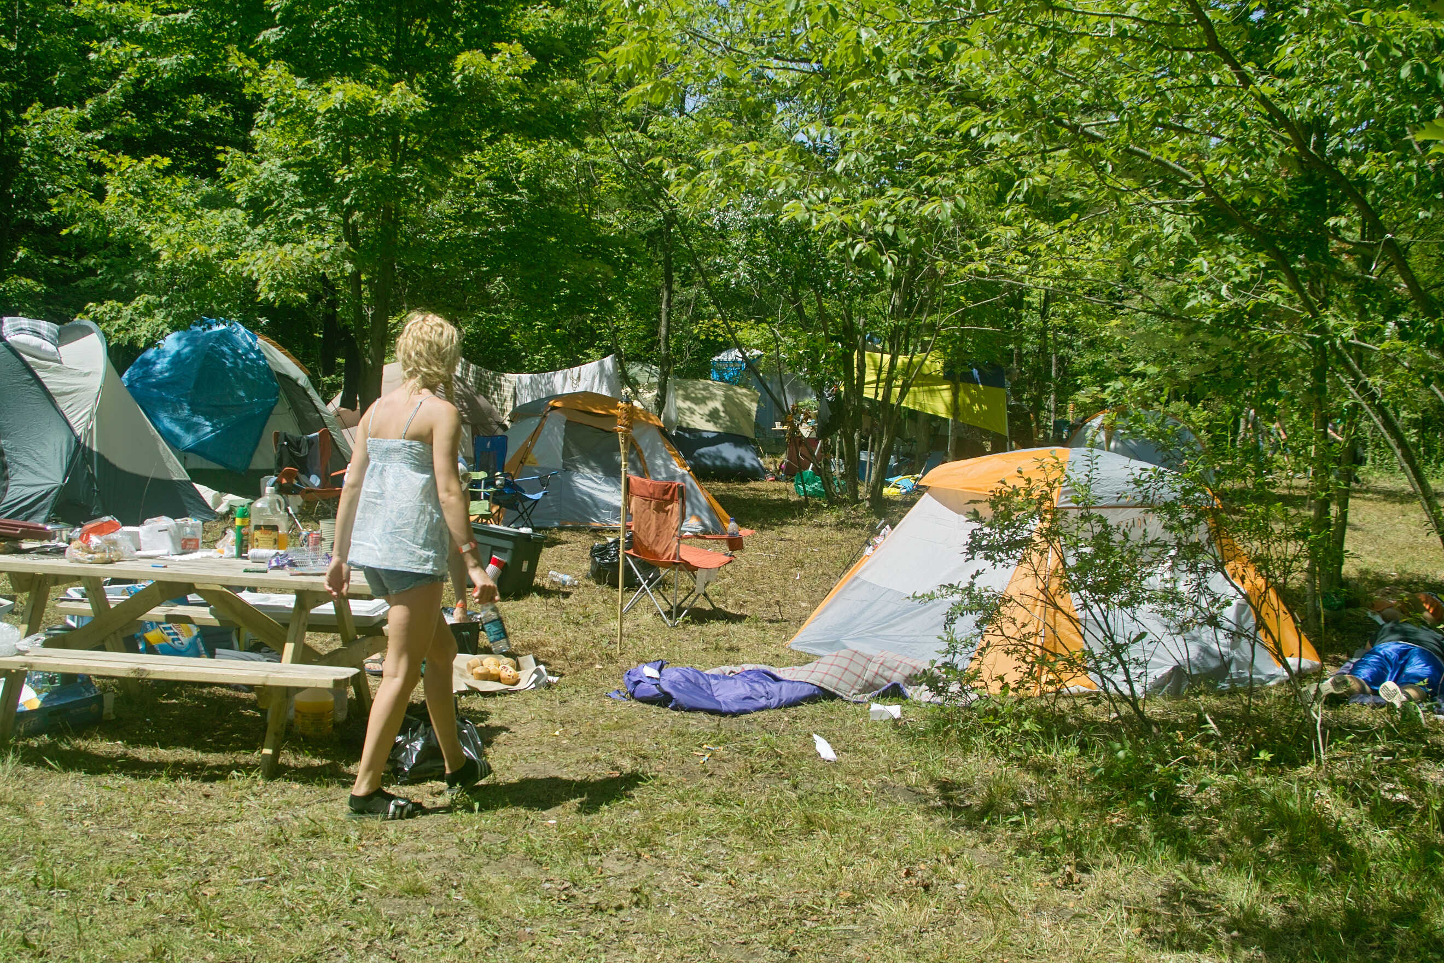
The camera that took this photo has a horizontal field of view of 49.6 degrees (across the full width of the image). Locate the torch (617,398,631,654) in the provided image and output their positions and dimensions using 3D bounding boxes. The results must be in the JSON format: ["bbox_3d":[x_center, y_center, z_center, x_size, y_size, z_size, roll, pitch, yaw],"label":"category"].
[{"bbox_3d":[-0.544,0.250,8.538,0.085,1.410,0.085,2,4,0],"label":"torch"}]

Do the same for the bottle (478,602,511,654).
[{"bbox_3d":[-0.804,0.500,5.520,0.065,0.205,0.065,-17,3,1],"label":"bottle"}]

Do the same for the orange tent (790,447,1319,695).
[{"bbox_3d":[1.933,0.402,9.049,2.250,1.190,2.050,-1,5,-37],"label":"orange tent"}]

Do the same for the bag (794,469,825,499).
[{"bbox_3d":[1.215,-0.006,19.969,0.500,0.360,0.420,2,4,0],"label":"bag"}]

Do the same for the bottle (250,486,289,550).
[{"bbox_3d":[-1.860,0.153,6.425,0.152,0.265,0.145,0,4,-6],"label":"bottle"}]

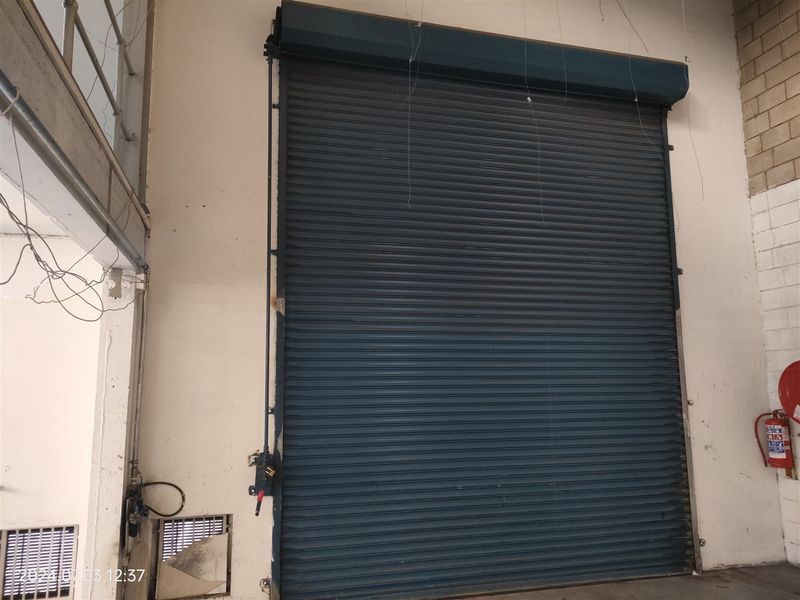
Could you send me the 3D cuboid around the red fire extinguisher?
[{"bbox_3d":[3.530,1.313,5.911,0.190,0.535,0.285,5,-10,-31],"label":"red fire extinguisher"}]

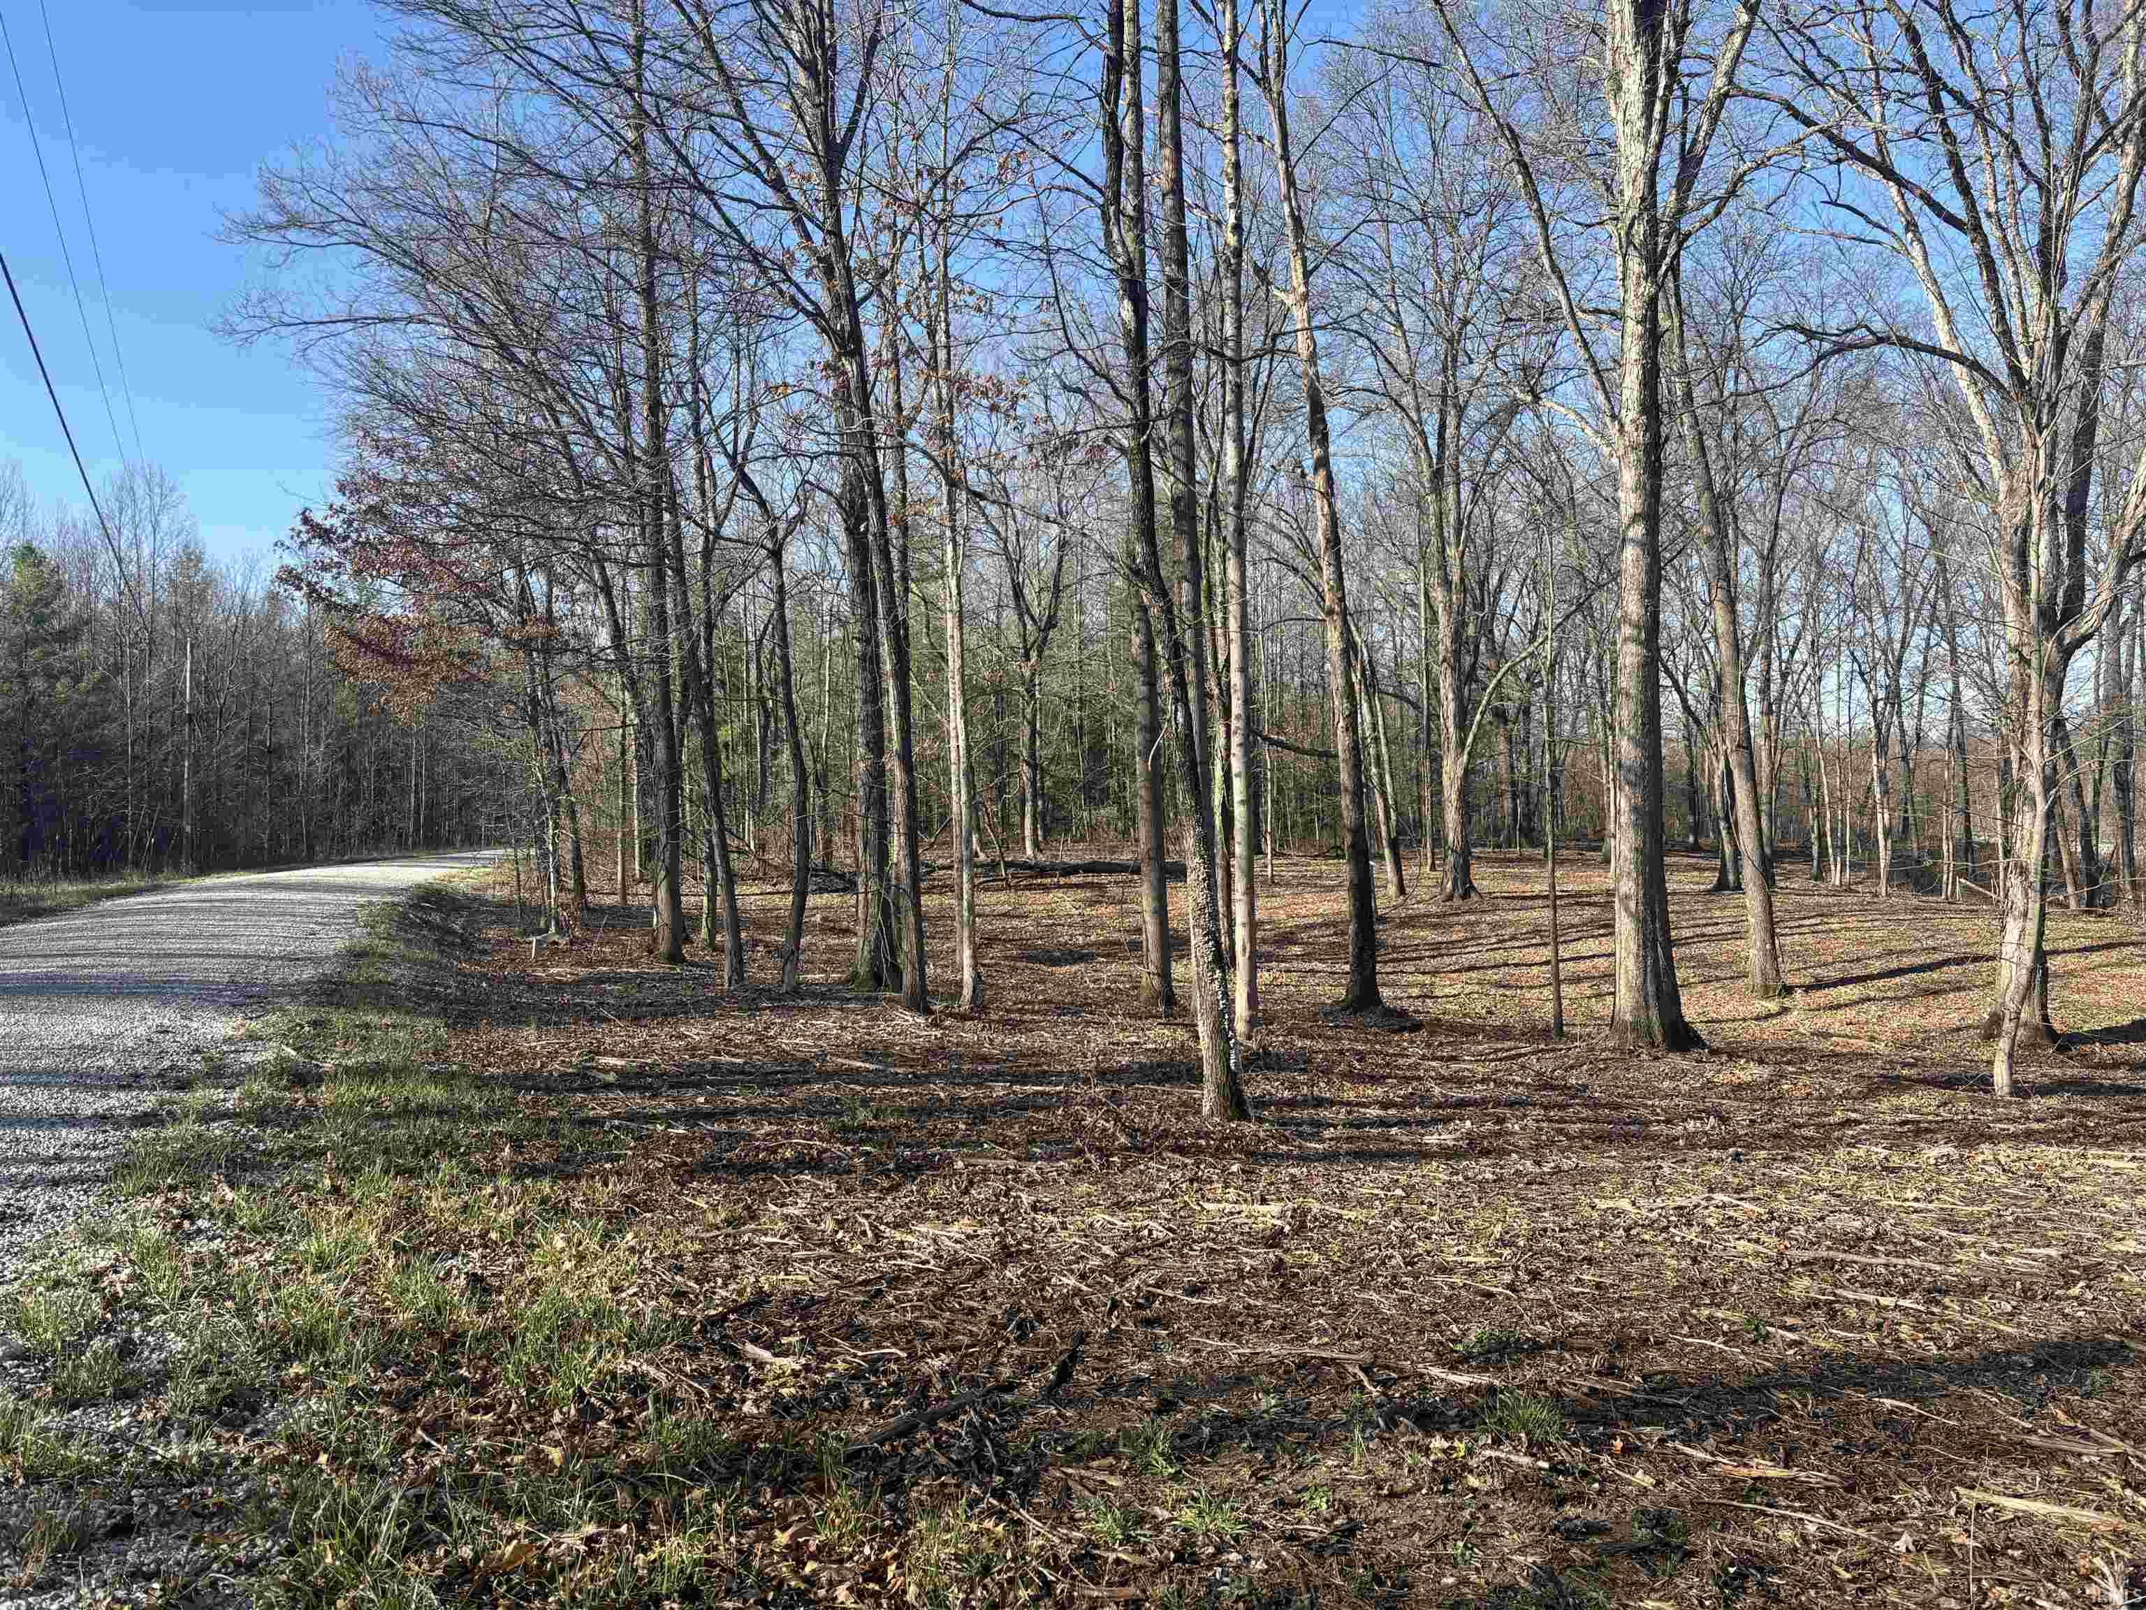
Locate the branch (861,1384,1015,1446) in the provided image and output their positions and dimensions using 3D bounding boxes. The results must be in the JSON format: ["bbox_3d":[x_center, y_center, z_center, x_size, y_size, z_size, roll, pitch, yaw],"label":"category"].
[{"bbox_3d":[-0.356,1.627,4.309,0.065,0.050,0.501,-1,-1,45],"label":"branch"}]

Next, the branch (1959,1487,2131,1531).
[{"bbox_3d":[2.242,1.631,3.738,0.337,0.028,0.042,0,-1,34],"label":"branch"}]

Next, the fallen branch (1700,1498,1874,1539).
[{"bbox_3d":[1.629,1.633,3.688,0.364,0.022,0.038,0,-1,31],"label":"fallen branch"}]

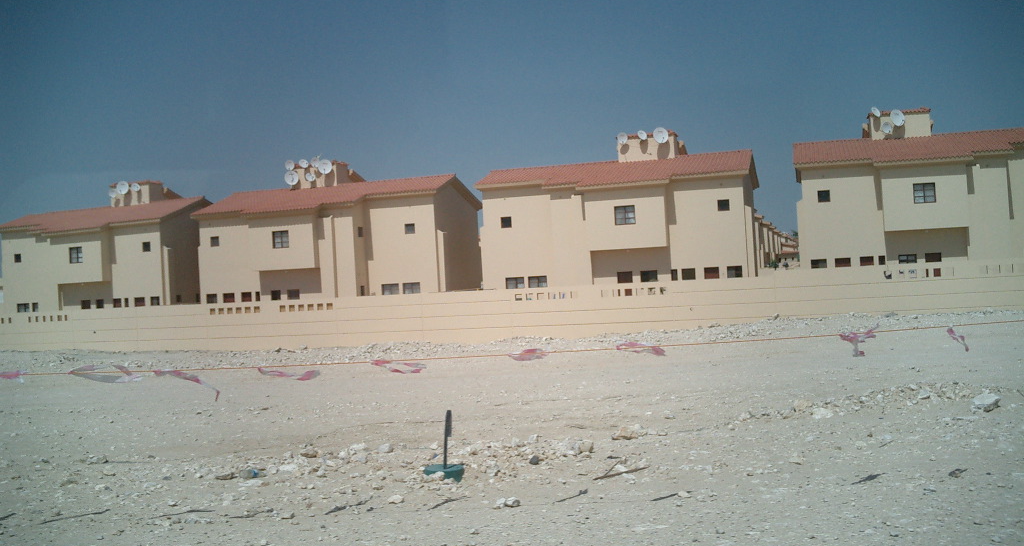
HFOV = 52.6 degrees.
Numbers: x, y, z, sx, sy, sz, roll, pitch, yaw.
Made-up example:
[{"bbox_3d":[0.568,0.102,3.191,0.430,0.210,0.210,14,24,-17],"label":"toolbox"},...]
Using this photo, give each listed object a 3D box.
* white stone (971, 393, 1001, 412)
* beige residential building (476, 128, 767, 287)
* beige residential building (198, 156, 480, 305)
[{"bbox_3d":[7.408,2.018,16.200,0.440,0.220,0.340,-3,0,16],"label":"white stone"},{"bbox_3d":[6.408,-2.690,59.248,15.100,10.000,9.800,-3,0,16],"label":"beige residential building"},{"bbox_3d":[-10.508,-1.793,64.201,15.600,10.000,9.800,-3,0,16],"label":"beige residential building"}]

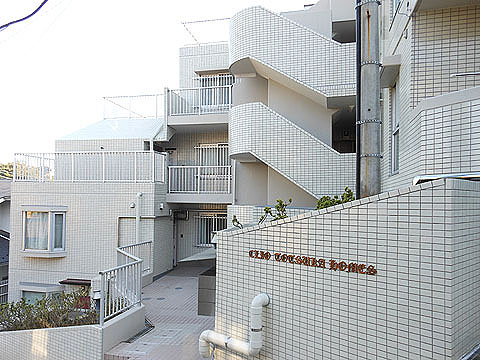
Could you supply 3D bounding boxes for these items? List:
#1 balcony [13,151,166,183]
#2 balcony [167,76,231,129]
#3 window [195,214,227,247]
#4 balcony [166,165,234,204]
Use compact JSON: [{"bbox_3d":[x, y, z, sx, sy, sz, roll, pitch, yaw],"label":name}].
[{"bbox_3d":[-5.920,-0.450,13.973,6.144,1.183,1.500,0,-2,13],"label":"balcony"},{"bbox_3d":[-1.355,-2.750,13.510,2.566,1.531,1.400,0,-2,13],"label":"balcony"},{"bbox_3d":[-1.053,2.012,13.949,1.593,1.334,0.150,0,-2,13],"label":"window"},{"bbox_3d":[-1.341,0.204,13.393,2.541,1.385,1.400,0,-2,13],"label":"balcony"}]

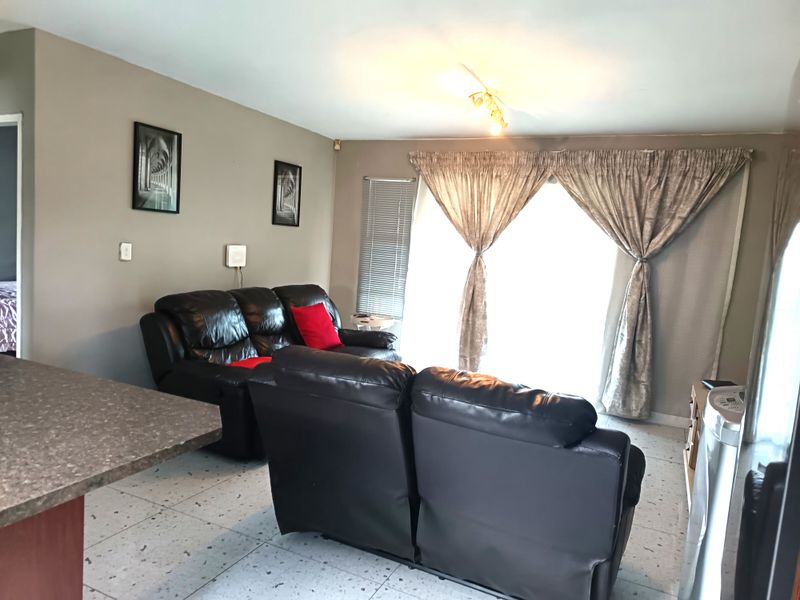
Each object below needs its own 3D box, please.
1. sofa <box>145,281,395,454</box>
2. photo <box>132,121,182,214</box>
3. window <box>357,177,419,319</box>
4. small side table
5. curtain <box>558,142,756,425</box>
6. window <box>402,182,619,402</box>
[{"bbox_3d":[-0.869,0.425,4.467,1.070,0.970,2.080,7,6,25],"label":"sofa"},{"bbox_3d":[-1.733,-0.933,3.998,0.025,0.590,0.410,7,6,25],"label":"photo"},{"bbox_3d":[-0.186,-0.544,5.907,0.600,1.480,0.100,7,6,25],"label":"window"},{"bbox_3d":[-0.316,0.516,5.724,0.470,0.615,0.450,7,6,25],"label":"small side table"},{"bbox_3d":[2.007,-0.120,4.806,1.510,2.295,0.160,7,6,25],"label":"curtain"},{"bbox_3d":[0.995,-0.115,5.398,2.070,2.060,0.100,7,6,25],"label":"window"}]

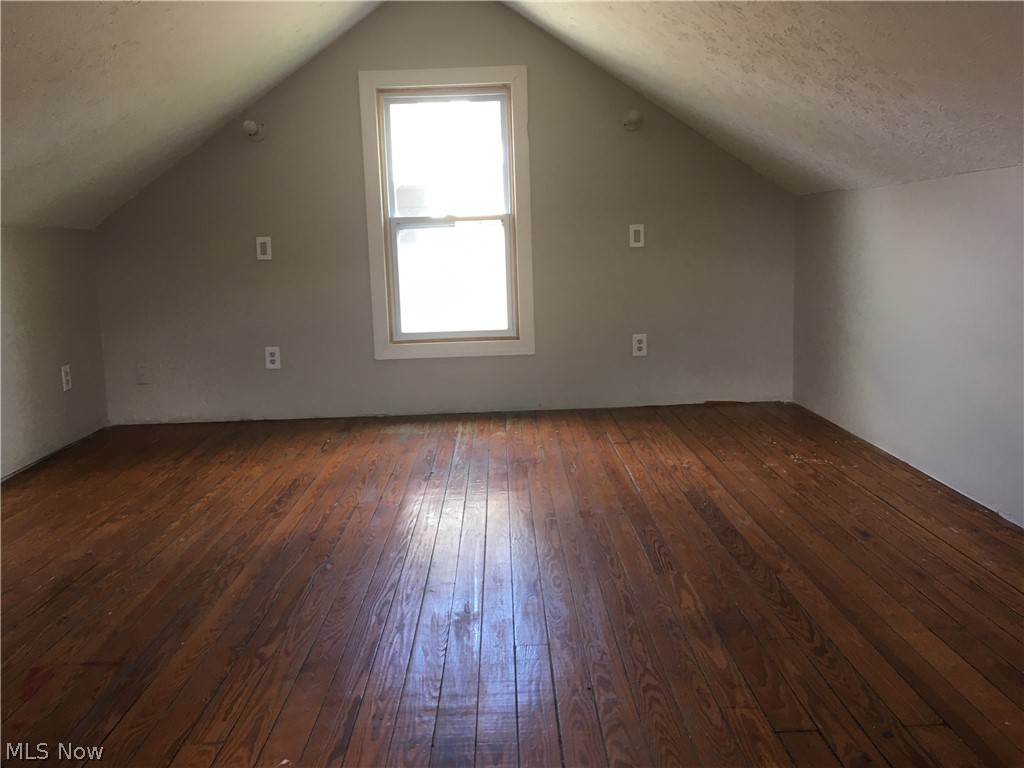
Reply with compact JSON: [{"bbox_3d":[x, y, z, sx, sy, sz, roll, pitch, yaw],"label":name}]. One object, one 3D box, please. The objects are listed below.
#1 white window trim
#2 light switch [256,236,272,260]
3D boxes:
[{"bbox_3d":[-0.322,-0.861,4.431,0.845,1.460,0.055,-2,10,-1],"label":"white window trim"},{"bbox_3d":[-1.280,-0.701,4.428,0.072,0.114,0.012,-2,10,-1],"label":"light switch"}]

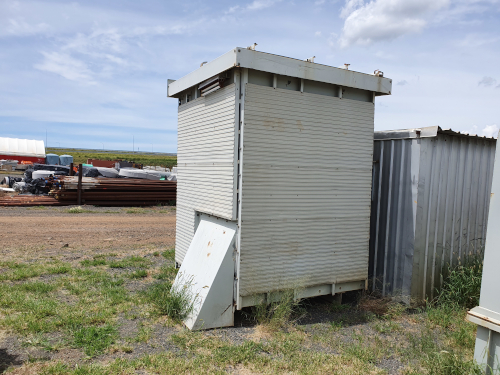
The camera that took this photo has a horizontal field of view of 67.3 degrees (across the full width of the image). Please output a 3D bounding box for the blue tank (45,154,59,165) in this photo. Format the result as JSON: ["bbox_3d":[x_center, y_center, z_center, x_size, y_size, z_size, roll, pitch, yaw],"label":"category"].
[{"bbox_3d":[-37.793,-5.215,72.000,2.500,2.450,2.500,2,3,0],"label":"blue tank"}]

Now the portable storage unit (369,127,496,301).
[{"bbox_3d":[2.513,0.305,5.957,2.160,2.250,2.170,0,4,-30],"label":"portable storage unit"}]

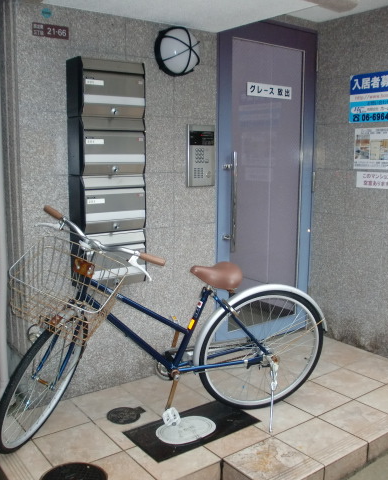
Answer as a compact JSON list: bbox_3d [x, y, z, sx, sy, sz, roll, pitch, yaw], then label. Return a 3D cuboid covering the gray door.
[{"bbox_3d":[0.485,-0.344,3.420,0.864,2.081,0.061,-7,11,-37],"label":"gray door"}]

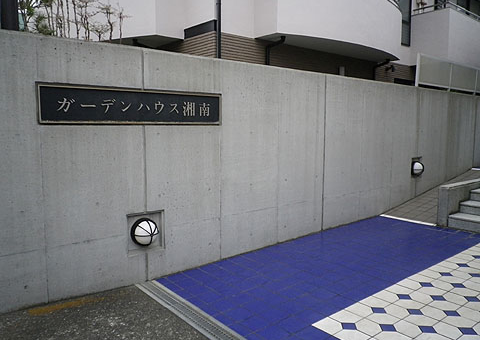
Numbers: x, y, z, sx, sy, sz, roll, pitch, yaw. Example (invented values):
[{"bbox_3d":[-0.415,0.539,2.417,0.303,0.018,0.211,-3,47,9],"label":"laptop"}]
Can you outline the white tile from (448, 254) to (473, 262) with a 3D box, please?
[{"bbox_3d":[2.463,1.002,4.335,0.195,0.012,0.195,-6,8,-38],"label":"white tile"}]

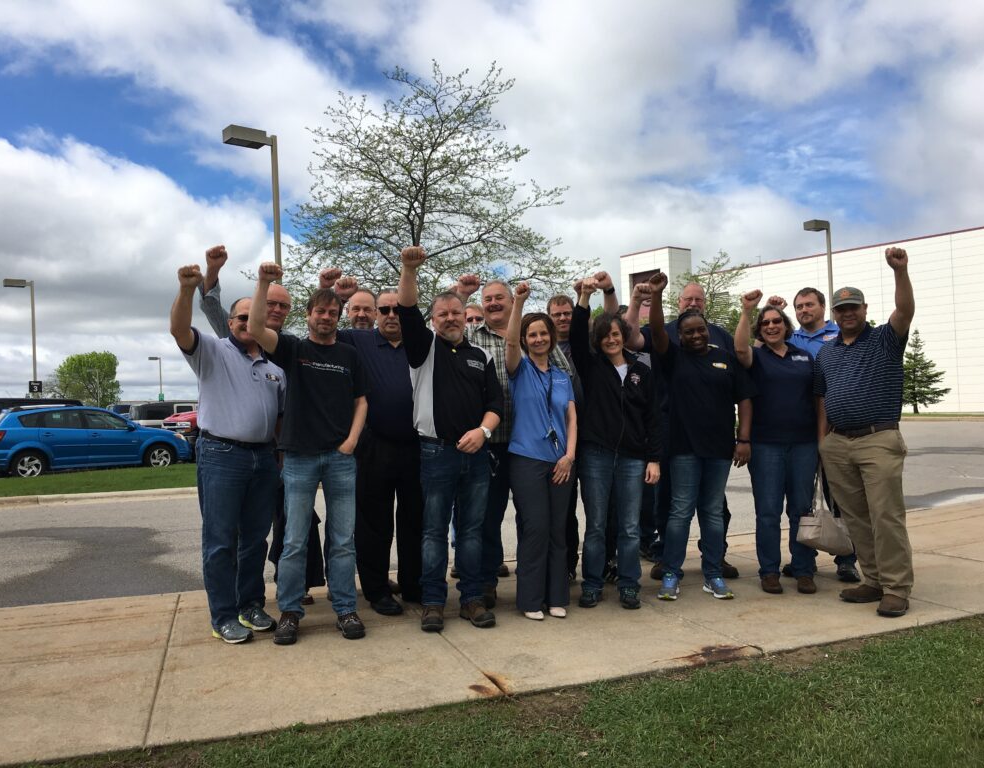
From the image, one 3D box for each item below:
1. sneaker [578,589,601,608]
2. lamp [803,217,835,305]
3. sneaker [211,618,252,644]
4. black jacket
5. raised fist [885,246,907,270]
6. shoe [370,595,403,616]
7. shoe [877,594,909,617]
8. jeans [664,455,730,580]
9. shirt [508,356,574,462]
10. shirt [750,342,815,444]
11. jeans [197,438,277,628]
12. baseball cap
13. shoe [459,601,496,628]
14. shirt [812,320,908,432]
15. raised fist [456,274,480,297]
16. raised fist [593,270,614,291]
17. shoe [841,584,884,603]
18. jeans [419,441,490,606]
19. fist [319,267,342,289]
[{"bbox_3d":[0.568,1.223,4.980,0.098,0.105,0.260,-2,-1,19],"label":"sneaker"},{"bbox_3d":[11.777,-2.295,30.182,1.000,7.100,0.460,-2,-1,-36],"label":"lamp"},{"bbox_3d":[-1.360,1.288,4.491,0.290,0.110,0.110,-3,-1,35],"label":"sneaker"},{"bbox_3d":[0.711,0.001,5.000,0.510,0.900,0.330,-2,-1,6],"label":"black jacket"},{"bbox_3d":[2.084,-0.647,4.420,0.110,0.120,0.105,-3,-1,27],"label":"raised fist"},{"bbox_3d":[-0.614,1.260,4.900,0.110,0.110,0.290,-2,-1,-30],"label":"shoe"},{"bbox_3d":[2.146,1.156,4.593,0.105,0.110,0.290,-3,-1,37],"label":"shoe"},{"bbox_3d":[1.223,0.745,5.140,0.370,0.840,0.310,-2,-1,3],"label":"jeans"},{"bbox_3d":[0.272,0.135,4.720,0.380,0.590,0.260,-2,-1,-6],"label":"shirt"},{"bbox_3d":[1.715,0.058,5.030,0.450,0.610,0.300,-2,-1,13],"label":"shirt"},{"bbox_3d":[-1.356,0.779,4.570,0.340,1.010,0.400,-3,-1,44],"label":"jeans"},{"bbox_3d":[1.861,-0.450,4.490,0.175,0.130,0.250,-3,-1,38],"label":"baseball cap"},{"bbox_3d":[-0.084,1.218,4.630,0.115,0.130,0.300,-2,-1,-29],"label":"shoe"},{"bbox_3d":[1.990,-0.040,4.620,0.510,0.600,0.330,-3,-1,37],"label":"shirt"},{"bbox_3d":[-0.127,-0.547,4.720,0.115,0.120,0.100,-2,-1,-8],"label":"raised fist"},{"bbox_3d":[0.714,-0.663,5.500,0.115,0.110,0.100,-2,-1,7],"label":"raised fist"},{"bbox_3d":[2.063,1.157,4.771,0.290,0.100,0.110,-2,-1,-13],"label":"shoe"},{"bbox_3d":[-0.203,0.738,4.640,0.400,0.890,0.310,-2,-1,-19],"label":"jeans"},{"bbox_3d":[-0.900,-0.591,4.780,0.112,0.110,0.095,12,12,0],"label":"fist"}]

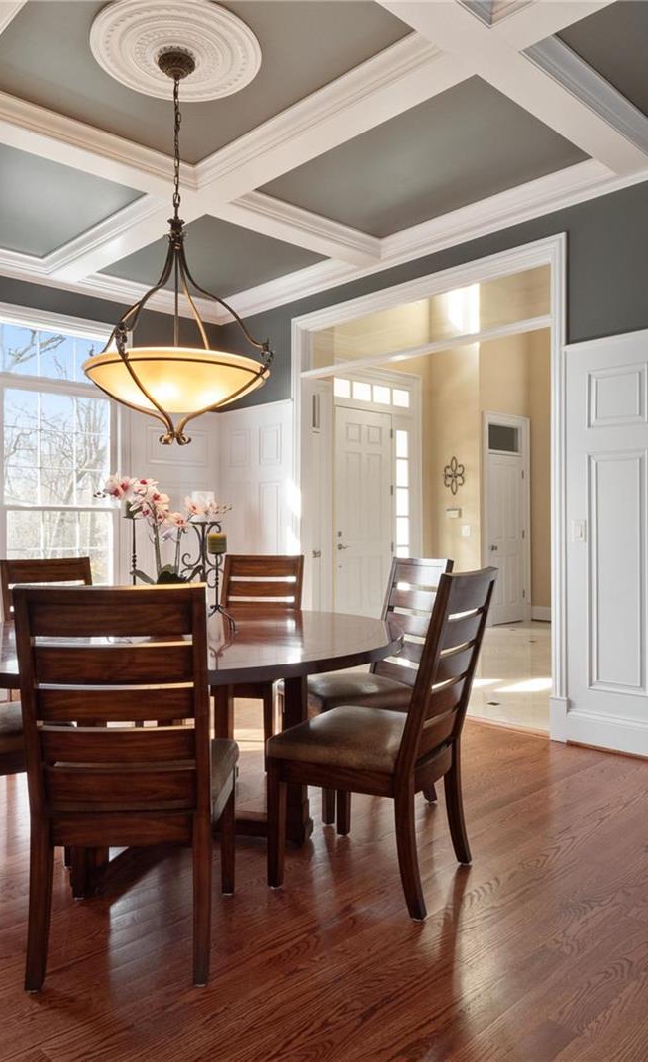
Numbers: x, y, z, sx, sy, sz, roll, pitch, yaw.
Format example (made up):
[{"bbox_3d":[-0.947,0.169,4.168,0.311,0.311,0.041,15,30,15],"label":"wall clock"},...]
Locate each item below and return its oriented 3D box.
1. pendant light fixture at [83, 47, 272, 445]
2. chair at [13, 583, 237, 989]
[{"bbox_3d":[-0.590,-1.128,2.820,0.745,1.570,0.745,0,0,0],"label":"pendant light fixture"},{"bbox_3d":[-0.524,0.639,1.967,0.505,1.010,0.630,0,0,-4],"label":"chair"}]

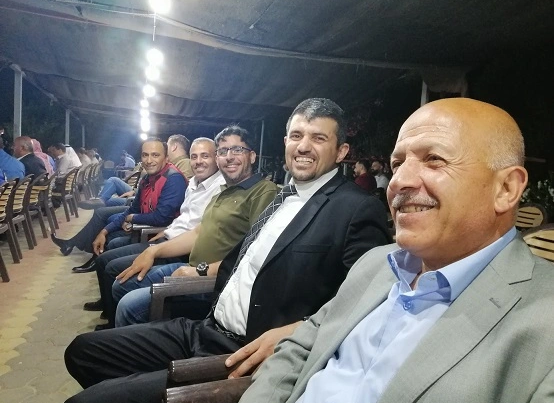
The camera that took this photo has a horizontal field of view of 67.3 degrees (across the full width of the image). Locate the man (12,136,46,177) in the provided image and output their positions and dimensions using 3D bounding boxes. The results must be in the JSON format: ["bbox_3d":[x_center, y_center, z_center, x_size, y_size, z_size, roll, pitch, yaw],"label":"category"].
[{"bbox_3d":[-3.270,-0.151,4.950,0.850,1.280,0.550,2,5,-17],"label":"man"}]

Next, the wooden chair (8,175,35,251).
[{"bbox_3d":[-2.916,0.131,4.390,0.560,0.860,0.560,2,5,-17],"label":"wooden chair"}]

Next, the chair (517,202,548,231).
[{"bbox_3d":[2.680,0.444,4.808,0.560,0.860,0.560,2,5,-18],"label":"chair"}]

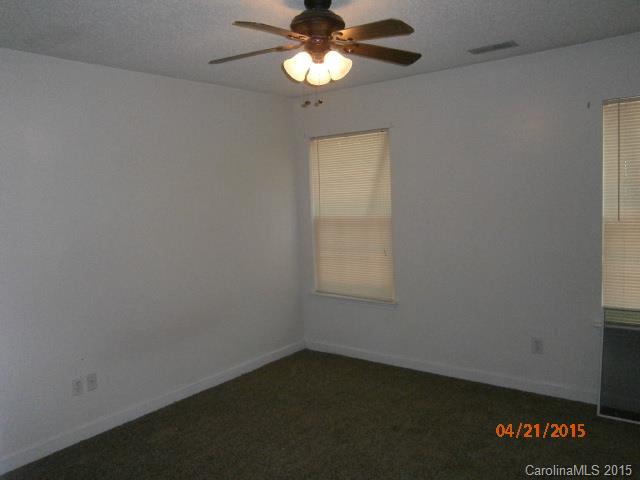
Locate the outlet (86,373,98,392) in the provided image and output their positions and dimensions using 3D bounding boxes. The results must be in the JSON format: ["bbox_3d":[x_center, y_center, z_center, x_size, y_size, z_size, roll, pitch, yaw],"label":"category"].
[{"bbox_3d":[-1.512,0.949,3.199,0.012,0.113,0.073,2,7,40],"label":"outlet"}]

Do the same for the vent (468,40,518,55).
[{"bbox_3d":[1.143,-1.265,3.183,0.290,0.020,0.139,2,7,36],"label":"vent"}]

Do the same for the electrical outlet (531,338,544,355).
[{"bbox_3d":[1.597,0.784,3.532,0.073,0.113,0.012,2,7,36],"label":"electrical outlet"}]

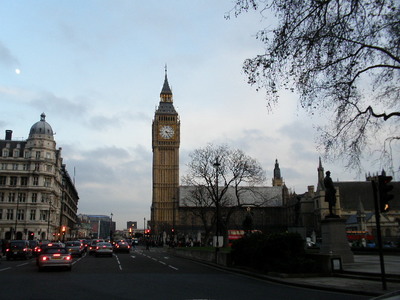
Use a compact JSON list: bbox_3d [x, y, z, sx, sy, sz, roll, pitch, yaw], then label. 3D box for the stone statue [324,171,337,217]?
[{"bbox_3d":[7.693,2.582,25.200,0.640,2.680,0.760,6,-13,-27],"label":"stone statue"}]

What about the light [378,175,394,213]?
[{"bbox_3d":[6.054,1.431,13.900,0.340,1.200,0.380,6,-13,-27],"label":"light"}]

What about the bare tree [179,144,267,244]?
[{"bbox_3d":[5.055,9.592,91.965,17.300,21.500,16.000,3,-12,-12],"label":"bare tree"}]

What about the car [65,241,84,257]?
[{"bbox_3d":[-12.290,9.742,42.250,1.760,1.450,4.400,3,-12,-12],"label":"car"}]

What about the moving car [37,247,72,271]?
[{"bbox_3d":[-8.170,6.152,24.661,1.770,1.350,4.350,3,-12,-15],"label":"moving car"}]

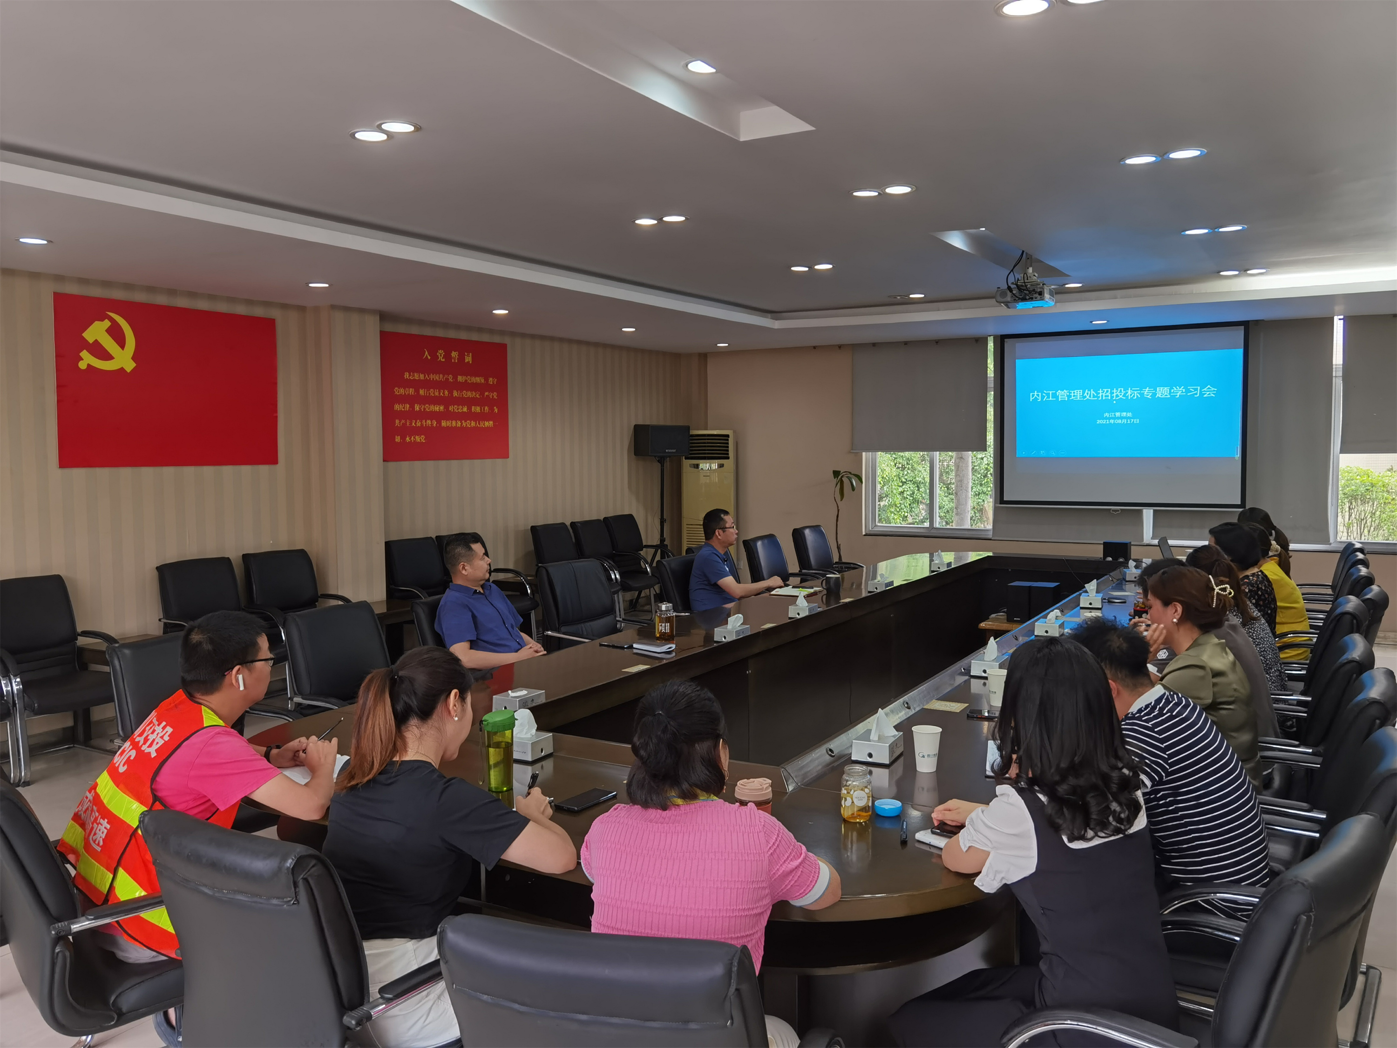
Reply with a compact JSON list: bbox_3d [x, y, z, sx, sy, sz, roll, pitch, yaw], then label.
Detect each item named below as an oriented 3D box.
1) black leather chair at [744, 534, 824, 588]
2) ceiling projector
[{"bbox_3d":[0.612,0.590,7.665,0.600,0.976,0.580,2,5,31],"label":"black leather chair"},{"bbox_3d":[2.112,-1.549,7.045,0.310,0.300,0.280,2,5,31],"label":"ceiling projector"}]

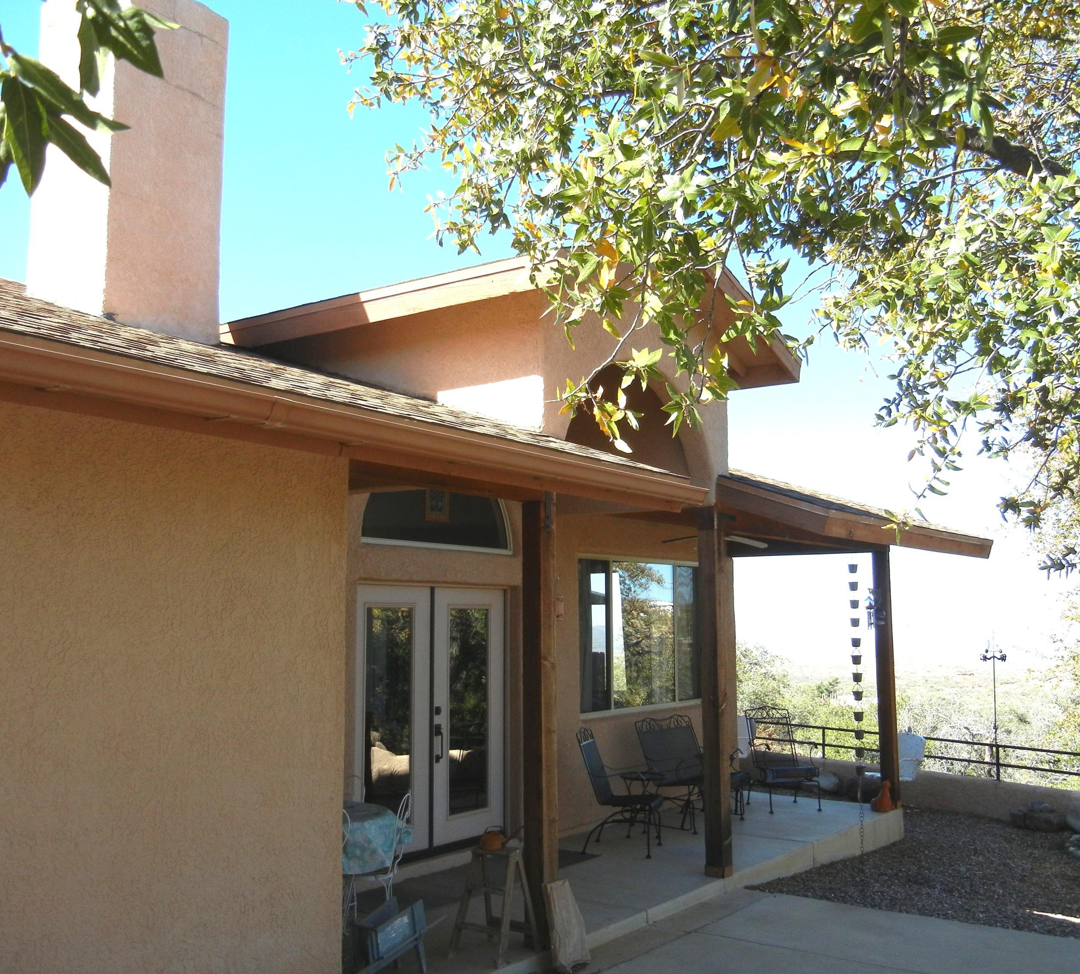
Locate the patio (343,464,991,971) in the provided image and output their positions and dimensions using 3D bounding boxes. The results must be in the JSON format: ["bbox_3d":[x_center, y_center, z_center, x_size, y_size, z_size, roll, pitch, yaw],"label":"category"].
[{"bbox_3d":[1.150,1.721,9.709,2.550,3.233,7.854,-5,-9,36],"label":"patio"}]

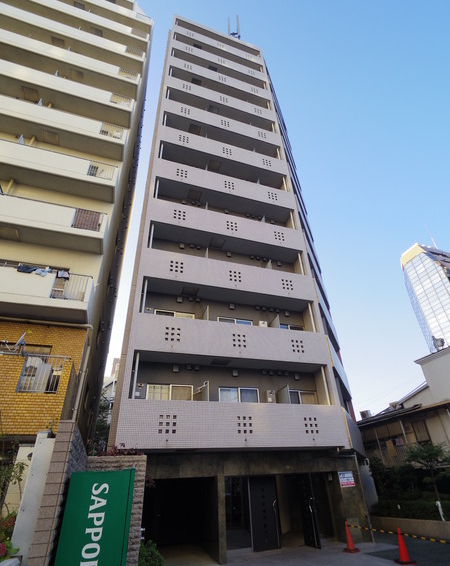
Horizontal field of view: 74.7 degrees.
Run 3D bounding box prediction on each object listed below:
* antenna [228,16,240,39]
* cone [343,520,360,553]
[{"bbox_3d":[0.926,-24.912,28.734,1.200,6.000,0.600,8,-33,-17],"label":"antenna"},{"bbox_3d":[3.745,7.617,8.887,0.380,0.700,0.380,-21,-36,27],"label":"cone"}]

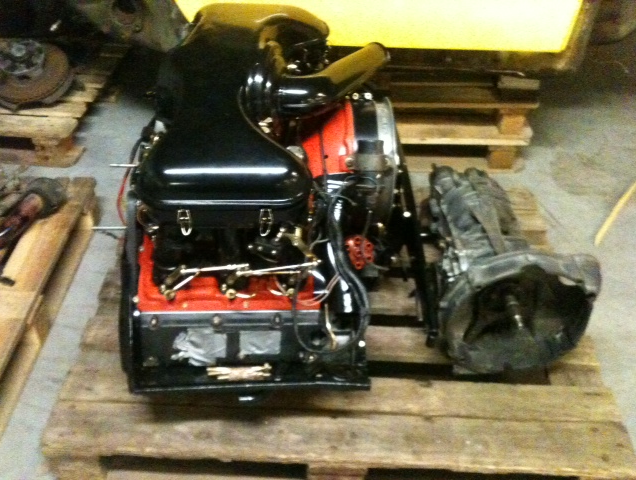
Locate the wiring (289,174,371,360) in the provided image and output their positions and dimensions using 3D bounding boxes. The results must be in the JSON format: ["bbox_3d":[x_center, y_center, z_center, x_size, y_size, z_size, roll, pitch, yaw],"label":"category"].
[{"bbox_3d":[0.028,0.069,1.301,0.150,0.310,0.170,1,41,-3],"label":"wiring"}]

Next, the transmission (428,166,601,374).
[{"bbox_3d":[0.415,-0.002,1.565,0.335,0.340,0.550,3,41,-1],"label":"transmission"}]

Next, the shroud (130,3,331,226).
[{"bbox_3d":[-0.150,-0.278,1.353,0.320,0.210,0.590,2,41,-3],"label":"shroud"}]

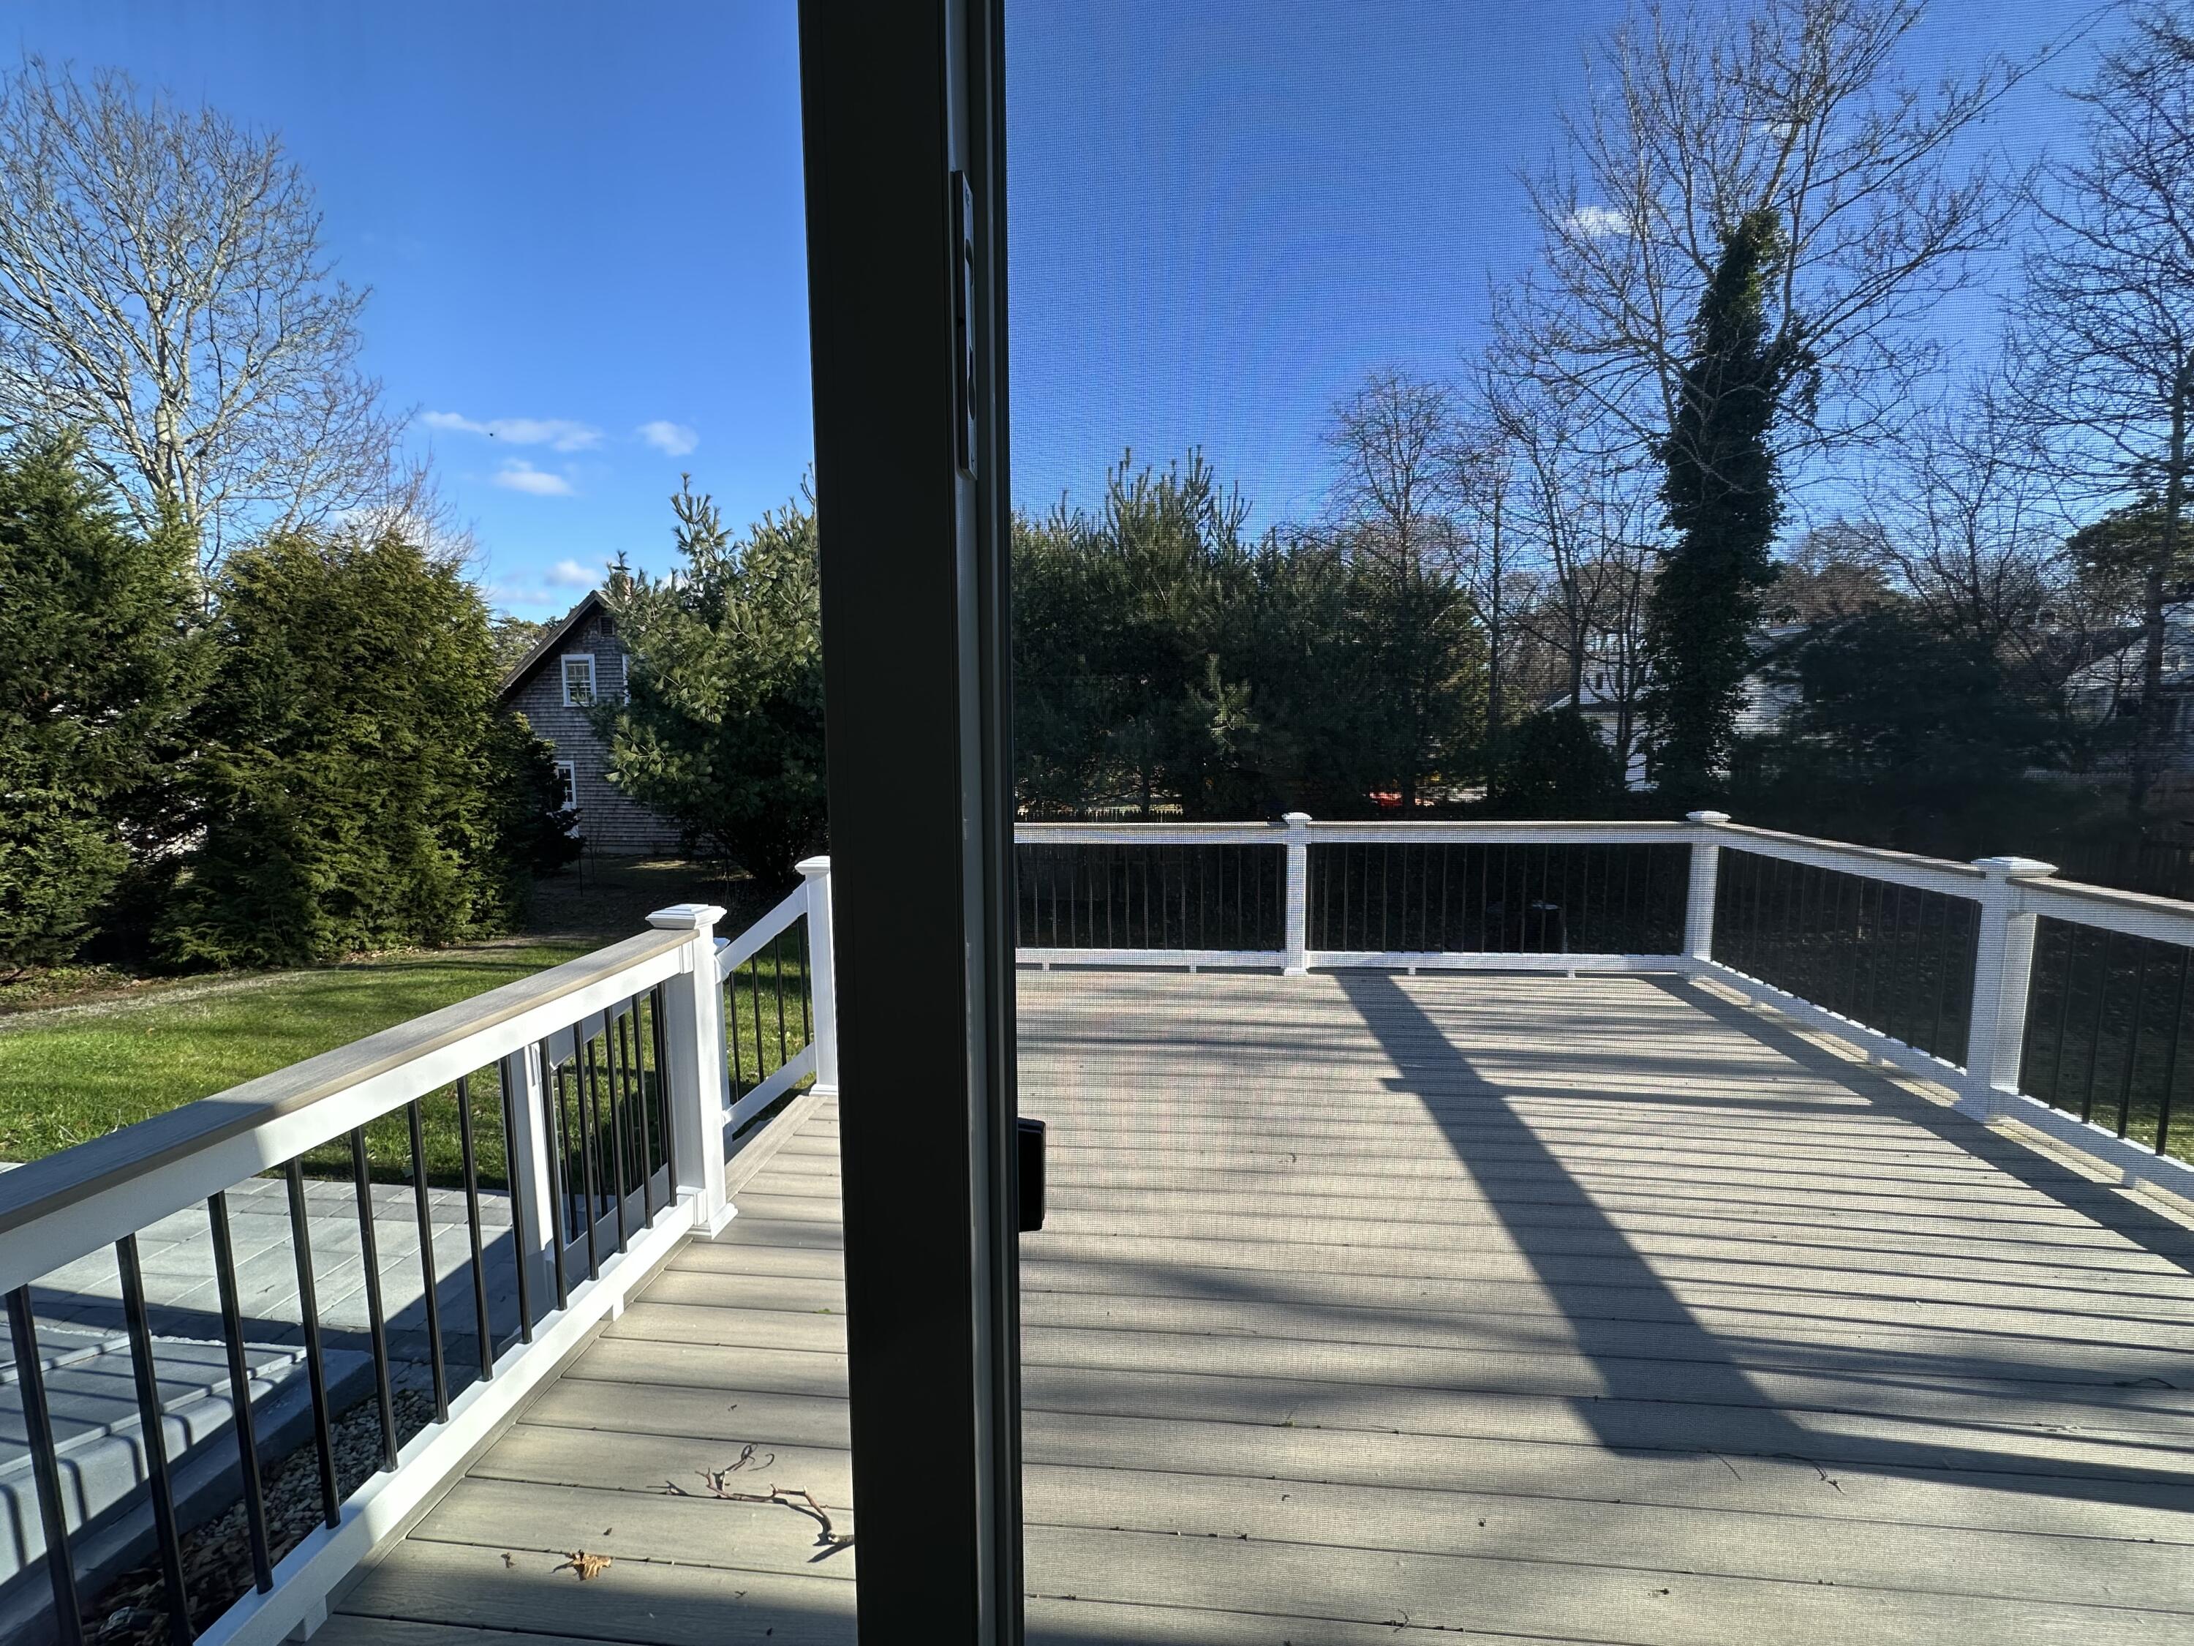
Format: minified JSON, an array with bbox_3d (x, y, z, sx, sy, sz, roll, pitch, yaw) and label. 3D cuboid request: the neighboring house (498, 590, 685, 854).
[{"bbox_3d":[-12.626,-3.182,27.697,7.800,7.300,8.500,1,6,7],"label":"neighboring house"}]

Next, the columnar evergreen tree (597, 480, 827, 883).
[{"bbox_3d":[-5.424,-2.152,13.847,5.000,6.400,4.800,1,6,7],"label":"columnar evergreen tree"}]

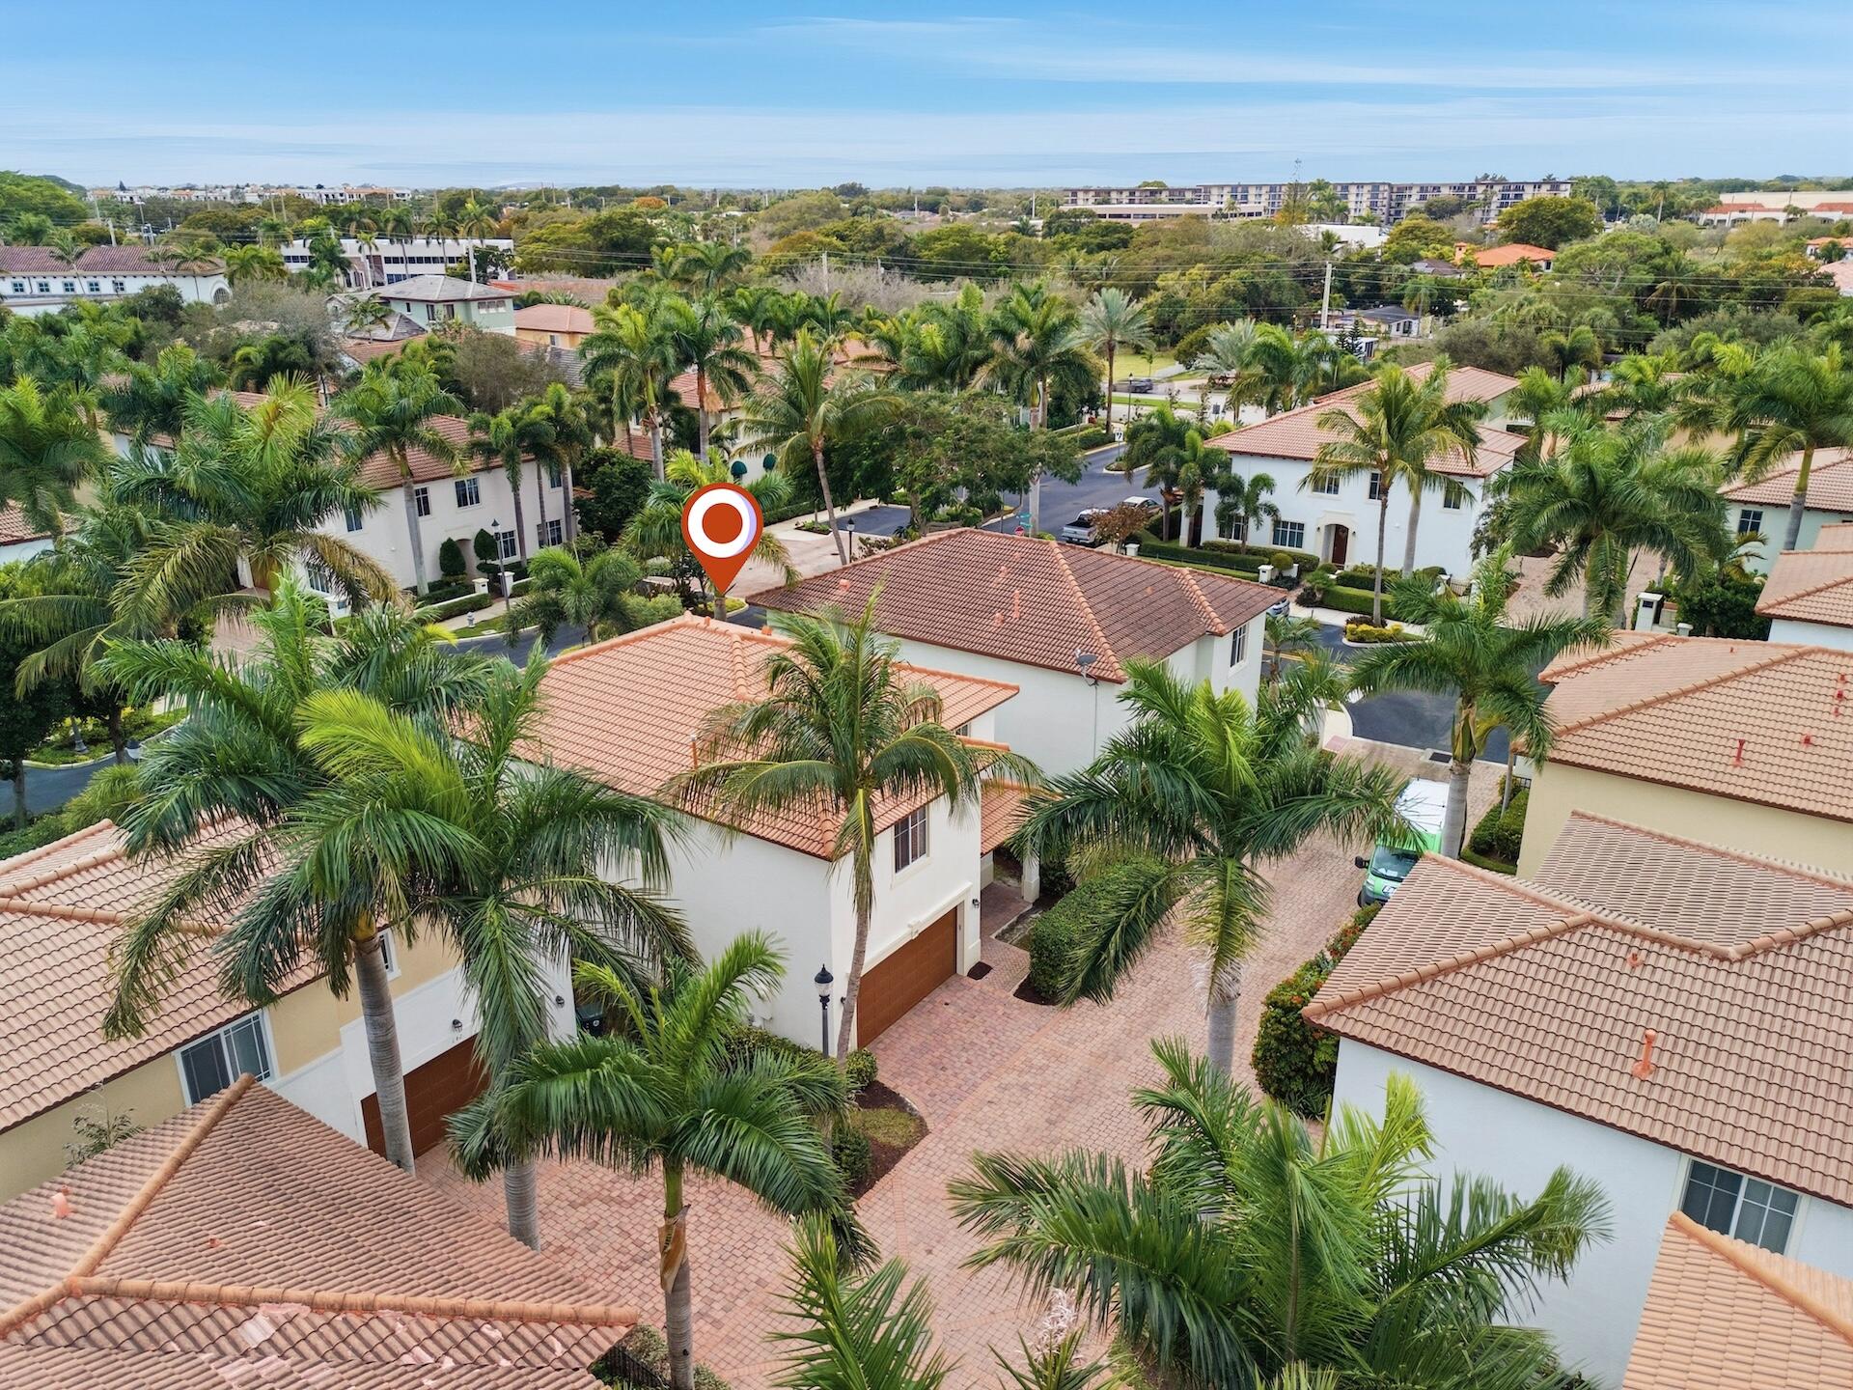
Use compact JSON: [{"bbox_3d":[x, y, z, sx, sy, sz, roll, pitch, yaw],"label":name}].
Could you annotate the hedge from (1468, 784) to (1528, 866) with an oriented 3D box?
[{"bbox_3d":[19.777,4.195,43.171,1.900,1.360,4.000,14,25,33],"label":"hedge"}]

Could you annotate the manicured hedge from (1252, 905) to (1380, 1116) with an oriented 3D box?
[{"bbox_3d":[11.550,8.570,35.855,2.120,2.420,7.680,13,24,31],"label":"manicured hedge"}]

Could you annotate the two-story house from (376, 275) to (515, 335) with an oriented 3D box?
[{"bbox_3d":[-59.500,-46.700,159.000,12.500,10.000,12.500,12,24,28],"label":"two-story house"}]

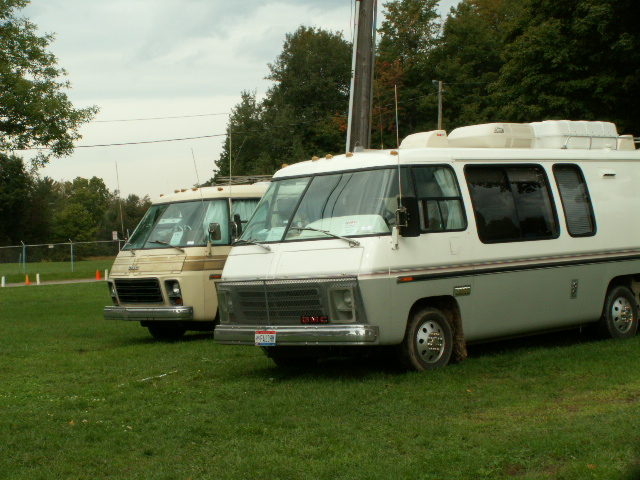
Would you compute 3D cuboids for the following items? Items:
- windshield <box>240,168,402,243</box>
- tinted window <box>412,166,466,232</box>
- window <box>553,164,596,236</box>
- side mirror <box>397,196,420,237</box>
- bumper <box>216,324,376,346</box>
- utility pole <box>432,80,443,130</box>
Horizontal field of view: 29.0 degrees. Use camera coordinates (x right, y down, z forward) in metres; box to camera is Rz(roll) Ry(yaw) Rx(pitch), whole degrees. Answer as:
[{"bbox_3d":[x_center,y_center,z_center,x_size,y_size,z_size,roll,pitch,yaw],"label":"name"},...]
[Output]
[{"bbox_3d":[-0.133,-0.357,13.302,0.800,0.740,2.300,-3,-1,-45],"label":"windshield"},{"bbox_3d":[1.256,-0.444,13.054,0.760,0.720,0.070,-3,-5,-45],"label":"tinted window"},{"bbox_3d":[3.045,-0.479,14.808,0.690,0.870,0.070,-3,-5,-45],"label":"window"},{"bbox_3d":[0.897,-0.231,12.425,0.200,0.410,0.090,-4,0,23],"label":"side mirror"},{"bbox_3d":[-0.392,0.989,12.956,0.460,0.210,2.270,-3,-1,-45],"label":"bumper"},{"bbox_3d":[6.120,-3.190,61.980,0.350,9.600,0.280,-2,0,0],"label":"utility pole"}]

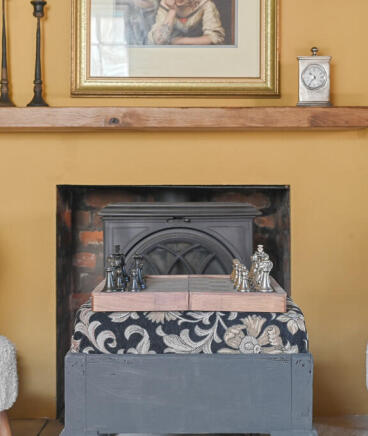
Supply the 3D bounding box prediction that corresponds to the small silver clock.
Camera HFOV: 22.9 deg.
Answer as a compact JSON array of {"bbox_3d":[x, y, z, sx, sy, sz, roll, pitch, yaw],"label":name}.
[{"bbox_3d":[0.436,-0.469,3.070,0.115,0.210,0.075,0,0,0],"label":"small silver clock"}]

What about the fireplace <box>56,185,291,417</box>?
[{"bbox_3d":[-0.036,0.291,3.340,0.810,0.810,0.380,0,0,0],"label":"fireplace"}]

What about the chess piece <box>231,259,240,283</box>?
[{"bbox_3d":[0.159,0.158,2.750,0.032,0.067,0.032,0,0,0],"label":"chess piece"}]

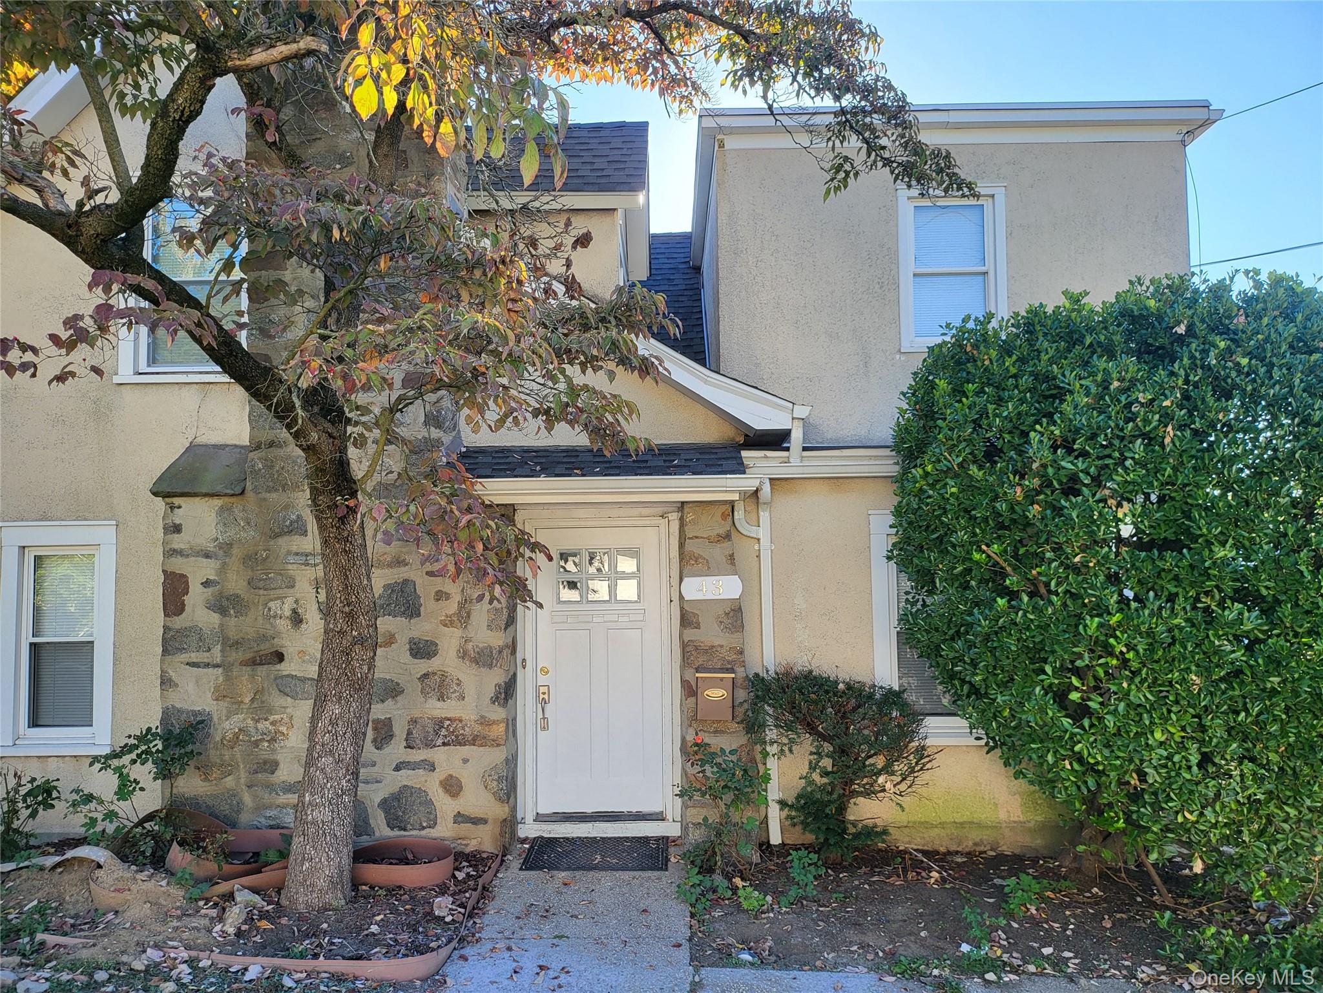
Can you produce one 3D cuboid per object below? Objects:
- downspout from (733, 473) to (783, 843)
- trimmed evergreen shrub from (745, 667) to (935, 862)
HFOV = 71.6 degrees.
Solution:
[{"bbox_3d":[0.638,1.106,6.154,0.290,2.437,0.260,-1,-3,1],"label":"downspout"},{"bbox_3d":[1.100,1.666,5.684,1.160,1.170,0.840,-1,-4,0],"label":"trimmed evergreen shrub"}]

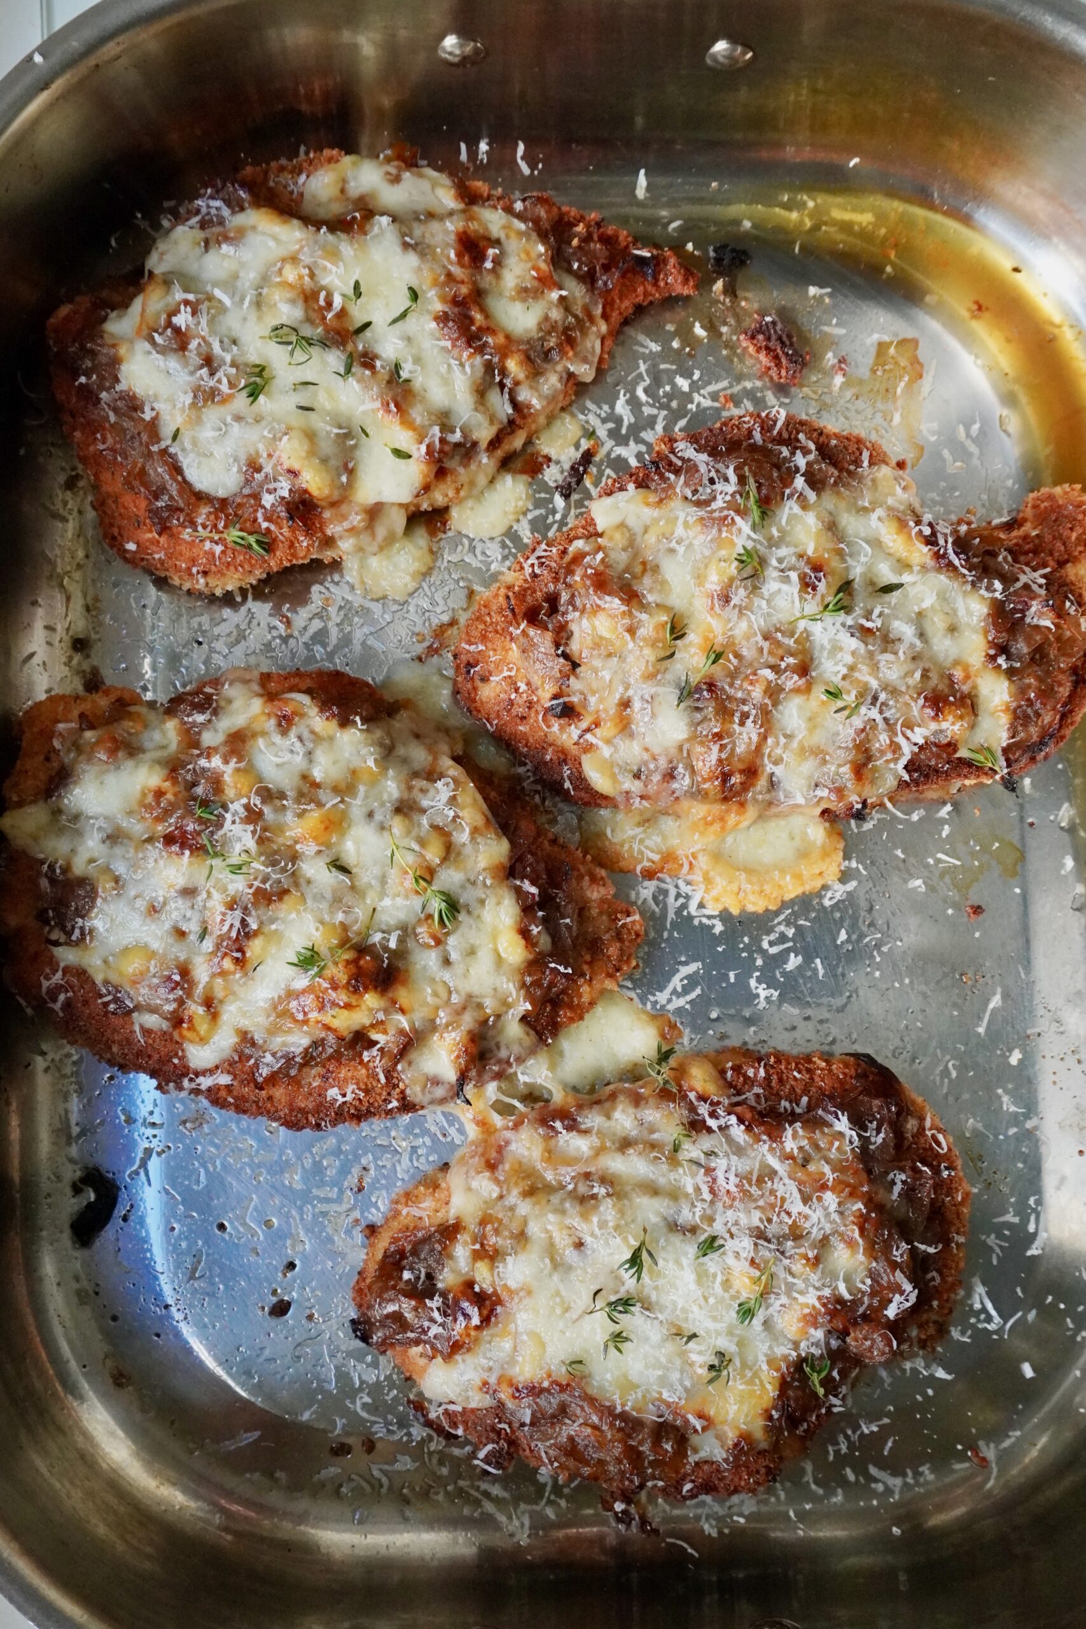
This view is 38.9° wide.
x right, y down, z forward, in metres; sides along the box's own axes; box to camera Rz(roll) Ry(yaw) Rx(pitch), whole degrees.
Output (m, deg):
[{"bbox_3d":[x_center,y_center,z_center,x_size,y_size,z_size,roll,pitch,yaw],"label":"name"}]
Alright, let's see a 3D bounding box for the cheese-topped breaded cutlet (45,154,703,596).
[{"bbox_3d":[-0.049,-0.132,0.418,0.176,0.030,0.107,-25,88,-1],"label":"cheese-topped breaded cutlet"}]

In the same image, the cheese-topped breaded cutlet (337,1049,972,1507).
[{"bbox_3d":[0.035,0.125,0.410,0.166,0.030,0.117,-18,88,-1],"label":"cheese-topped breaded cutlet"}]

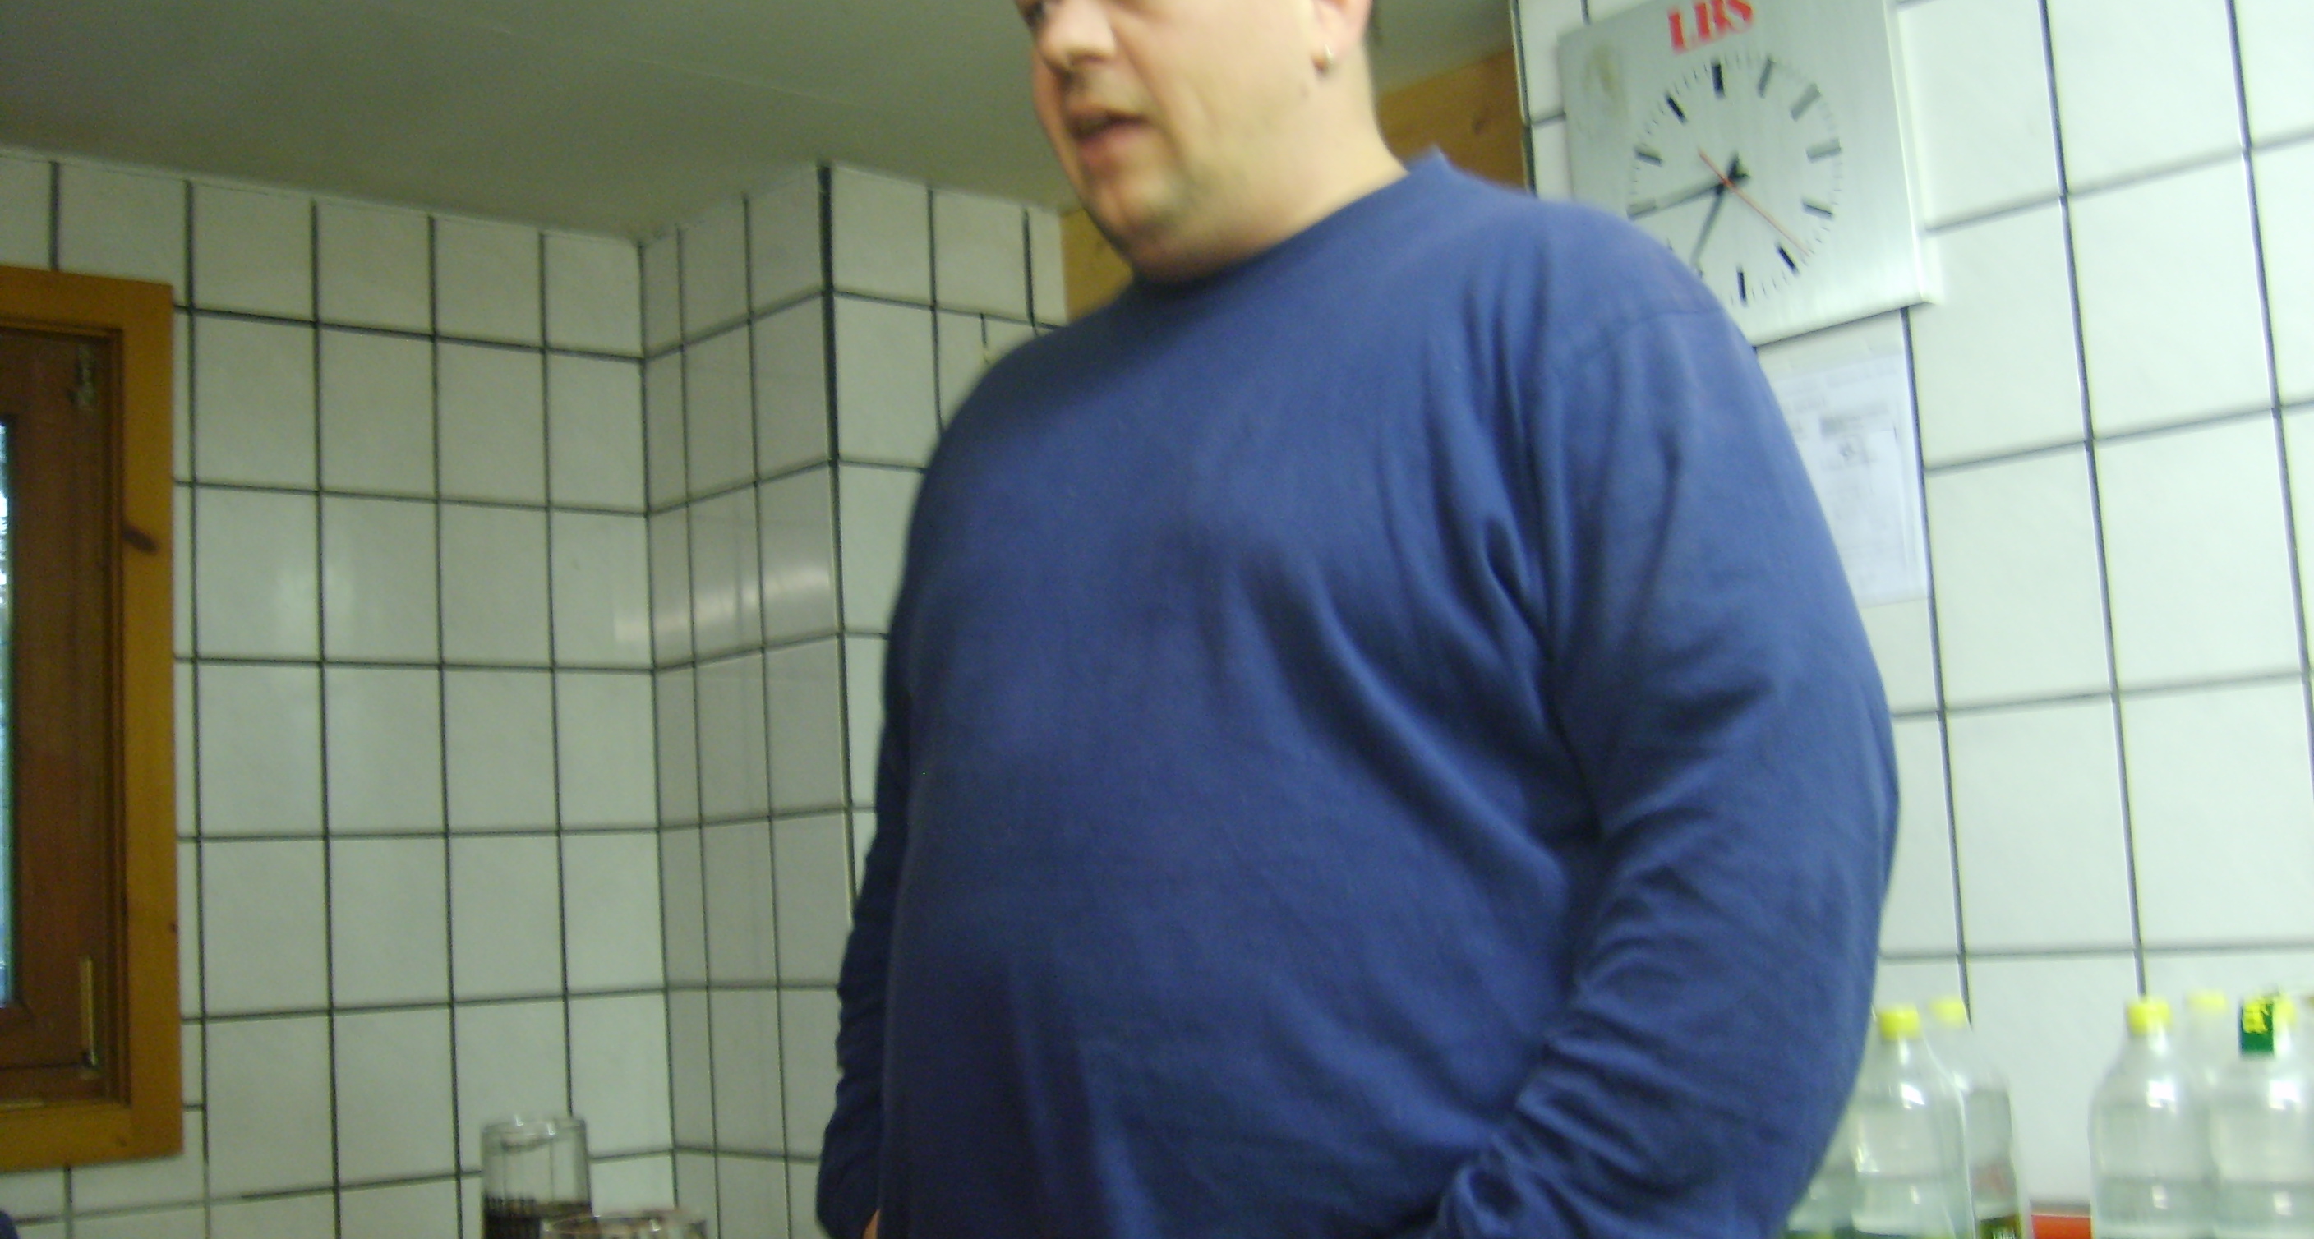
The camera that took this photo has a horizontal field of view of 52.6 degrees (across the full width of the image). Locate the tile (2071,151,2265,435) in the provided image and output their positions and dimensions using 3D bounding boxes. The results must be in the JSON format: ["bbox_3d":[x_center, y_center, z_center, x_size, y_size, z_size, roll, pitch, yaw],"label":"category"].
[{"bbox_3d":[0.776,-0.245,1.790,0.010,0.200,0.150,3,-8,-43],"label":"tile"}]

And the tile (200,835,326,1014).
[{"bbox_3d":[-1.014,0.354,2.660,0.150,0.200,0.010,2,-8,-42],"label":"tile"}]

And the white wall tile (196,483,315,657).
[{"bbox_3d":[-1.029,-0.050,2.678,0.145,0.198,0.010,2,-9,-44],"label":"white wall tile"}]

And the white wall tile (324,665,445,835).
[{"bbox_3d":[-0.899,0.152,2.720,0.148,0.198,0.010,2,-8,-43],"label":"white wall tile"}]

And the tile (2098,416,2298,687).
[{"bbox_3d":[0.798,-0.050,1.797,0.010,0.198,0.145,2,-9,-44],"label":"tile"}]

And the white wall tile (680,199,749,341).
[{"bbox_3d":[-0.554,-0.434,2.956,0.010,0.150,0.150,2,-8,-43],"label":"white wall tile"}]

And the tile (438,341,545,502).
[{"bbox_3d":[-0.818,-0.239,2.876,0.150,0.200,0.010,3,-8,-43],"label":"tile"}]

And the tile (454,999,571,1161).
[{"bbox_3d":[-0.766,0.551,2.779,0.148,0.198,0.010,2,-8,-43],"label":"tile"}]

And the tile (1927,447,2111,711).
[{"bbox_3d":[0.699,-0.032,1.900,0.010,0.198,0.145,2,-9,-44],"label":"tile"}]

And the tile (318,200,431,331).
[{"bbox_3d":[-0.950,-0.423,2.843,0.150,0.150,0.010,2,-8,-42],"label":"tile"}]

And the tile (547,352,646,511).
[{"bbox_3d":[-0.724,-0.238,3.017,0.139,0.200,0.010,2,-8,-42],"label":"tile"}]

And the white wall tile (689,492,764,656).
[{"bbox_3d":[-0.526,-0.054,2.877,0.010,0.200,0.150,3,-8,-43],"label":"white wall tile"}]

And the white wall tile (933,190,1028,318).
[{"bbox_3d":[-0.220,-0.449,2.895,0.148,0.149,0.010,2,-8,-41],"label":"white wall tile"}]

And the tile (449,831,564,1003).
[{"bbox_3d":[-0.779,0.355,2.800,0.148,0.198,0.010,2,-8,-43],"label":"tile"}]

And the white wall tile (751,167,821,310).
[{"bbox_3d":[-0.440,-0.450,2.806,0.010,0.155,0.158,3,-8,-43],"label":"white wall tile"}]

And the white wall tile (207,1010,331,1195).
[{"bbox_3d":[-0.992,0.542,2.616,0.145,0.198,0.010,2,-9,-44],"label":"white wall tile"}]

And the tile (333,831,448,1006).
[{"bbox_3d":[-0.890,0.351,2.708,0.150,0.200,0.010,3,-8,-43],"label":"tile"}]

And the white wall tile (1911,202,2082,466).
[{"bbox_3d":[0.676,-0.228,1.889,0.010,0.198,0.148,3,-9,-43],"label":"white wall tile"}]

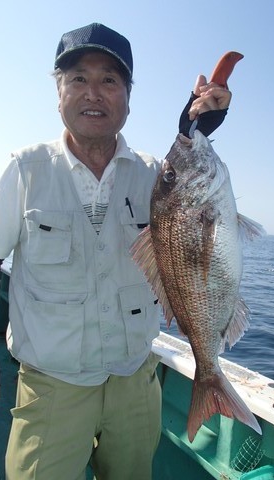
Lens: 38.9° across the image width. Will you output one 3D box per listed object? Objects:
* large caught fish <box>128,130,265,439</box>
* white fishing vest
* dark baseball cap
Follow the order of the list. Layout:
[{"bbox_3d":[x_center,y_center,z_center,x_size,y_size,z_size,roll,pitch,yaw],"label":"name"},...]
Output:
[{"bbox_3d":[0.138,0.094,0.820,0.270,0.640,0.120,-6,0,7],"label":"large caught fish"},{"bbox_3d":[-0.128,0.035,1.010,0.430,0.610,0.270,-2,0,-16],"label":"white fishing vest"},{"bbox_3d":[-0.104,-0.462,0.950,0.190,0.155,0.265,1,3,-6],"label":"dark baseball cap"}]

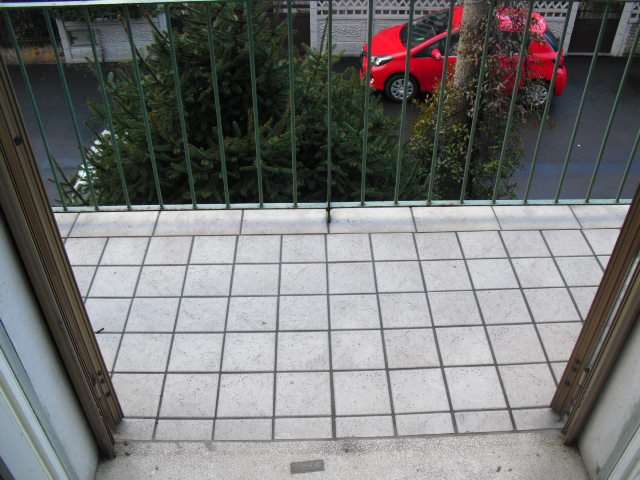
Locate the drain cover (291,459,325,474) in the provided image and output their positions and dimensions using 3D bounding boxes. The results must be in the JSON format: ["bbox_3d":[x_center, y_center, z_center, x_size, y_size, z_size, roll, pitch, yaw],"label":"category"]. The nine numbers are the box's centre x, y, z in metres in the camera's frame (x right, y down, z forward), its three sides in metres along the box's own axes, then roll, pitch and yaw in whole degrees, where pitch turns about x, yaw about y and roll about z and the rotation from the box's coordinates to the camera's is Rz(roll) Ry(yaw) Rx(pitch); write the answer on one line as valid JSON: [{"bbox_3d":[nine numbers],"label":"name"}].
[{"bbox_3d":[-0.033,0.618,1.802,0.090,0.010,0.034,-4,39,-5],"label":"drain cover"}]

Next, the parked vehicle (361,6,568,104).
[{"bbox_3d":[2.796,-3.662,12.807,3.950,1.500,1.720,3,39,4],"label":"parked vehicle"}]

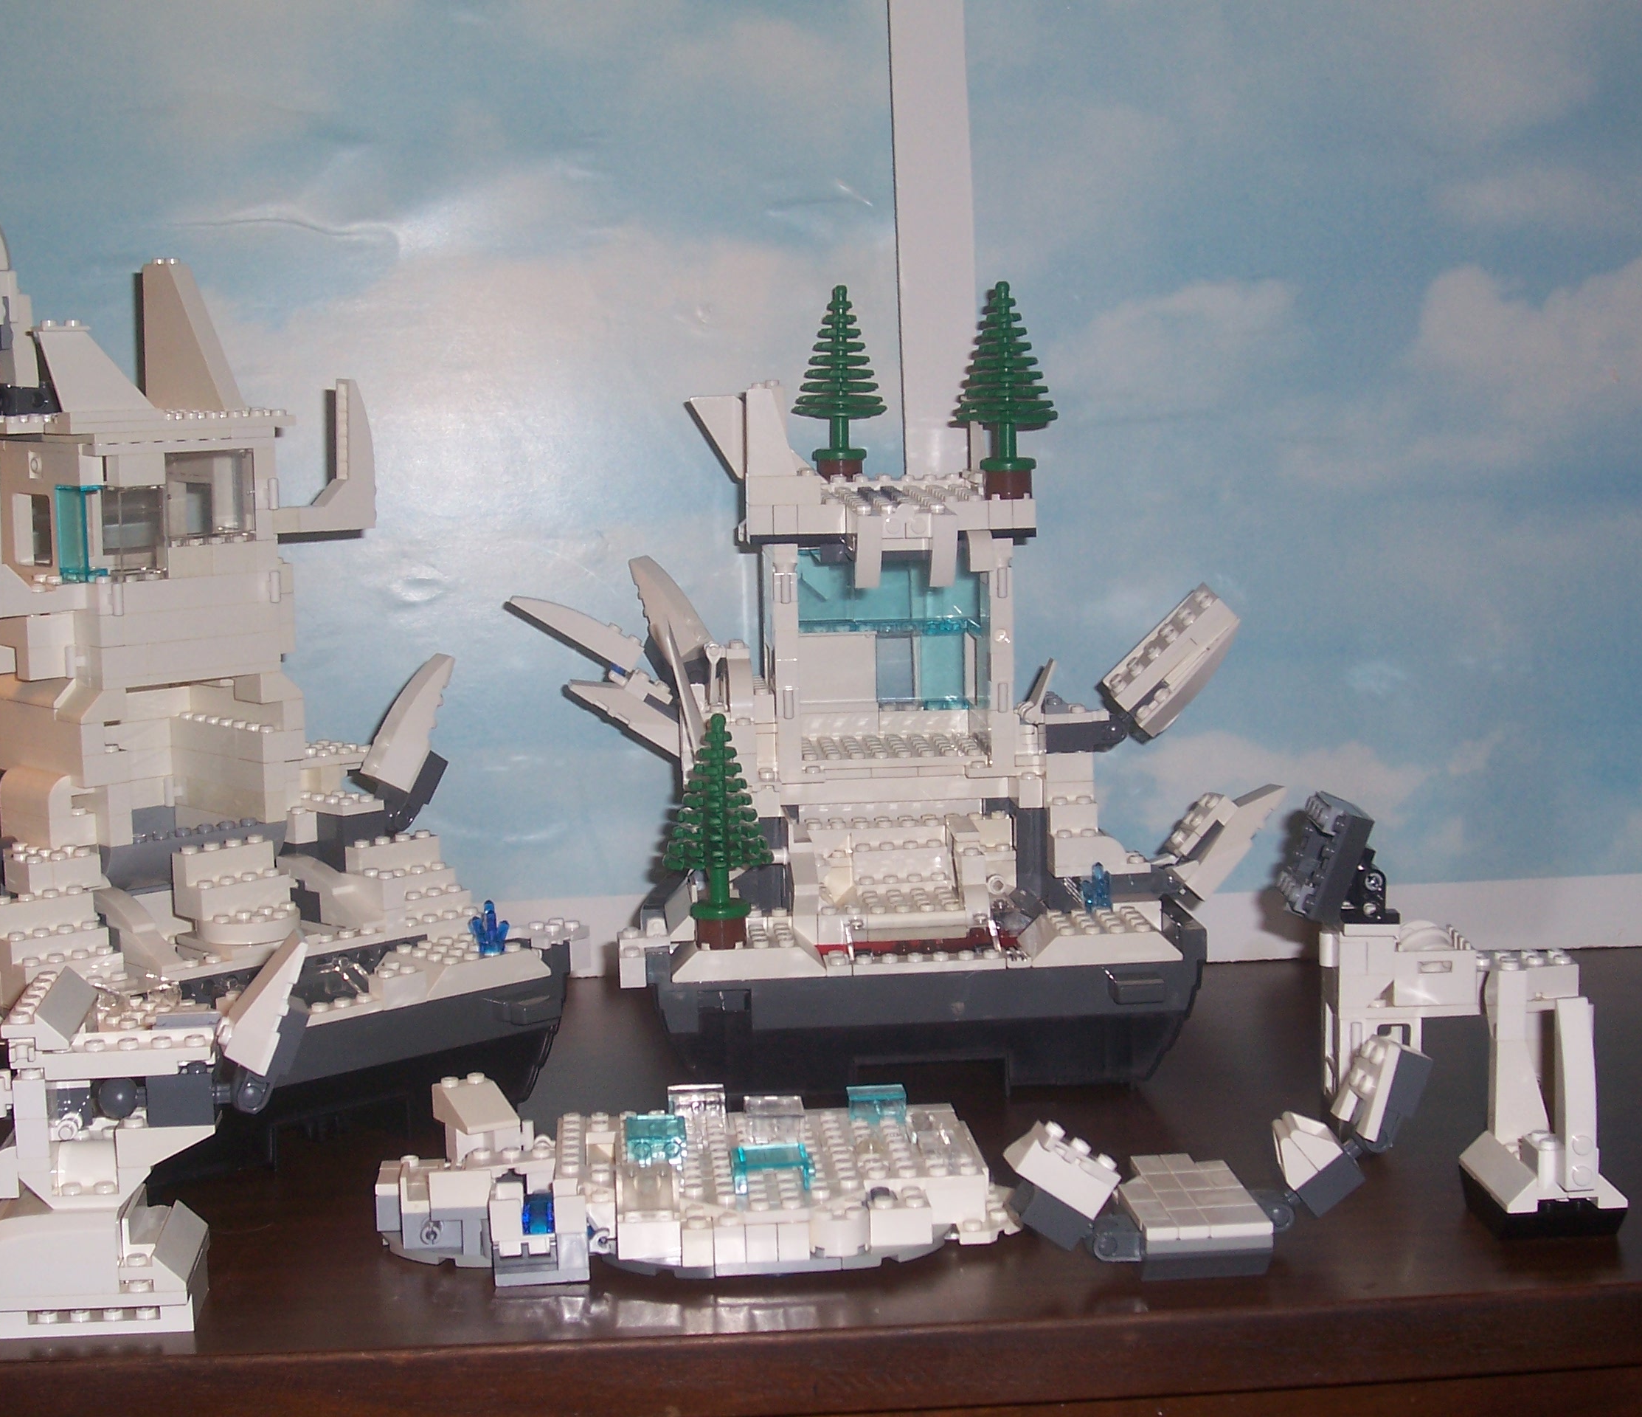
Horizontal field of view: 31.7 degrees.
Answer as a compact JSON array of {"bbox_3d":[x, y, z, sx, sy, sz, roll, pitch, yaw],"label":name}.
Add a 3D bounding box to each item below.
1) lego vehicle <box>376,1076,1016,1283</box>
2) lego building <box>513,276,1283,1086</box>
[{"bbox_3d":[-0.035,0.117,0.772,0.166,0.046,0.096,-2,8,-5],"label":"lego vehicle"},{"bbox_3d":[0.028,-0.015,0.963,0.262,0.252,0.168,-2,8,-4],"label":"lego building"}]

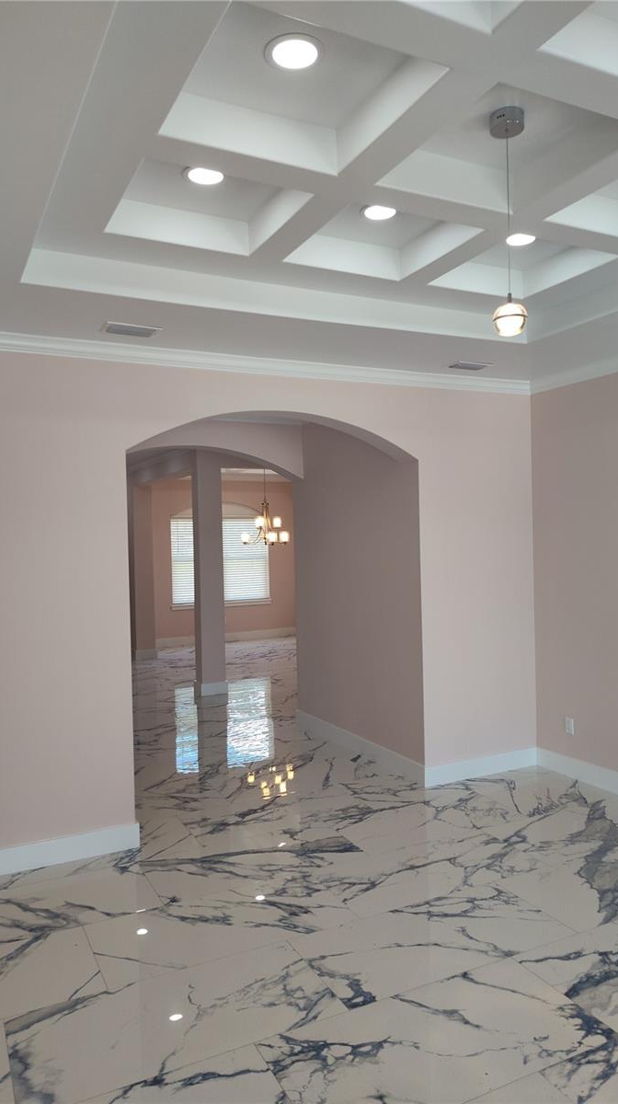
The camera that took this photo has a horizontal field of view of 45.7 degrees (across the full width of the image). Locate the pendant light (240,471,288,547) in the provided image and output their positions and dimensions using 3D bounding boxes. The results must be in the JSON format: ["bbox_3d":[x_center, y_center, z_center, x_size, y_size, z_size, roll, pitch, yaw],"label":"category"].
[{"bbox_3d":[-0.715,-0.751,12.072,0.790,1.320,0.790,-1,1,0],"label":"pendant light"}]

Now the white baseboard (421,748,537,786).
[{"bbox_3d":[1.357,1.673,5.711,1.090,0.145,0.018,-2,1,-26],"label":"white baseboard"}]

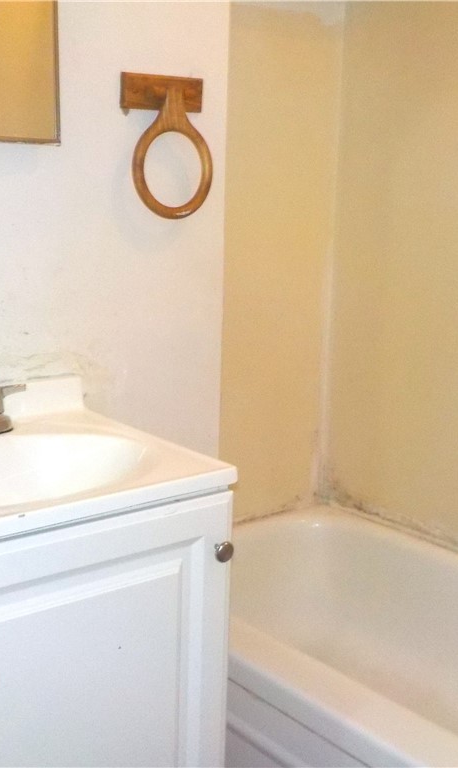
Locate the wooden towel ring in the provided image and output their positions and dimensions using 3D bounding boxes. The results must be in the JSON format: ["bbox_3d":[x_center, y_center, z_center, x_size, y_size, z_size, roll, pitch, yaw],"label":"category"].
[{"bbox_3d":[-0.102,-0.405,1.519,0.167,0.239,0.048,-7,13,-38],"label":"wooden towel ring"}]

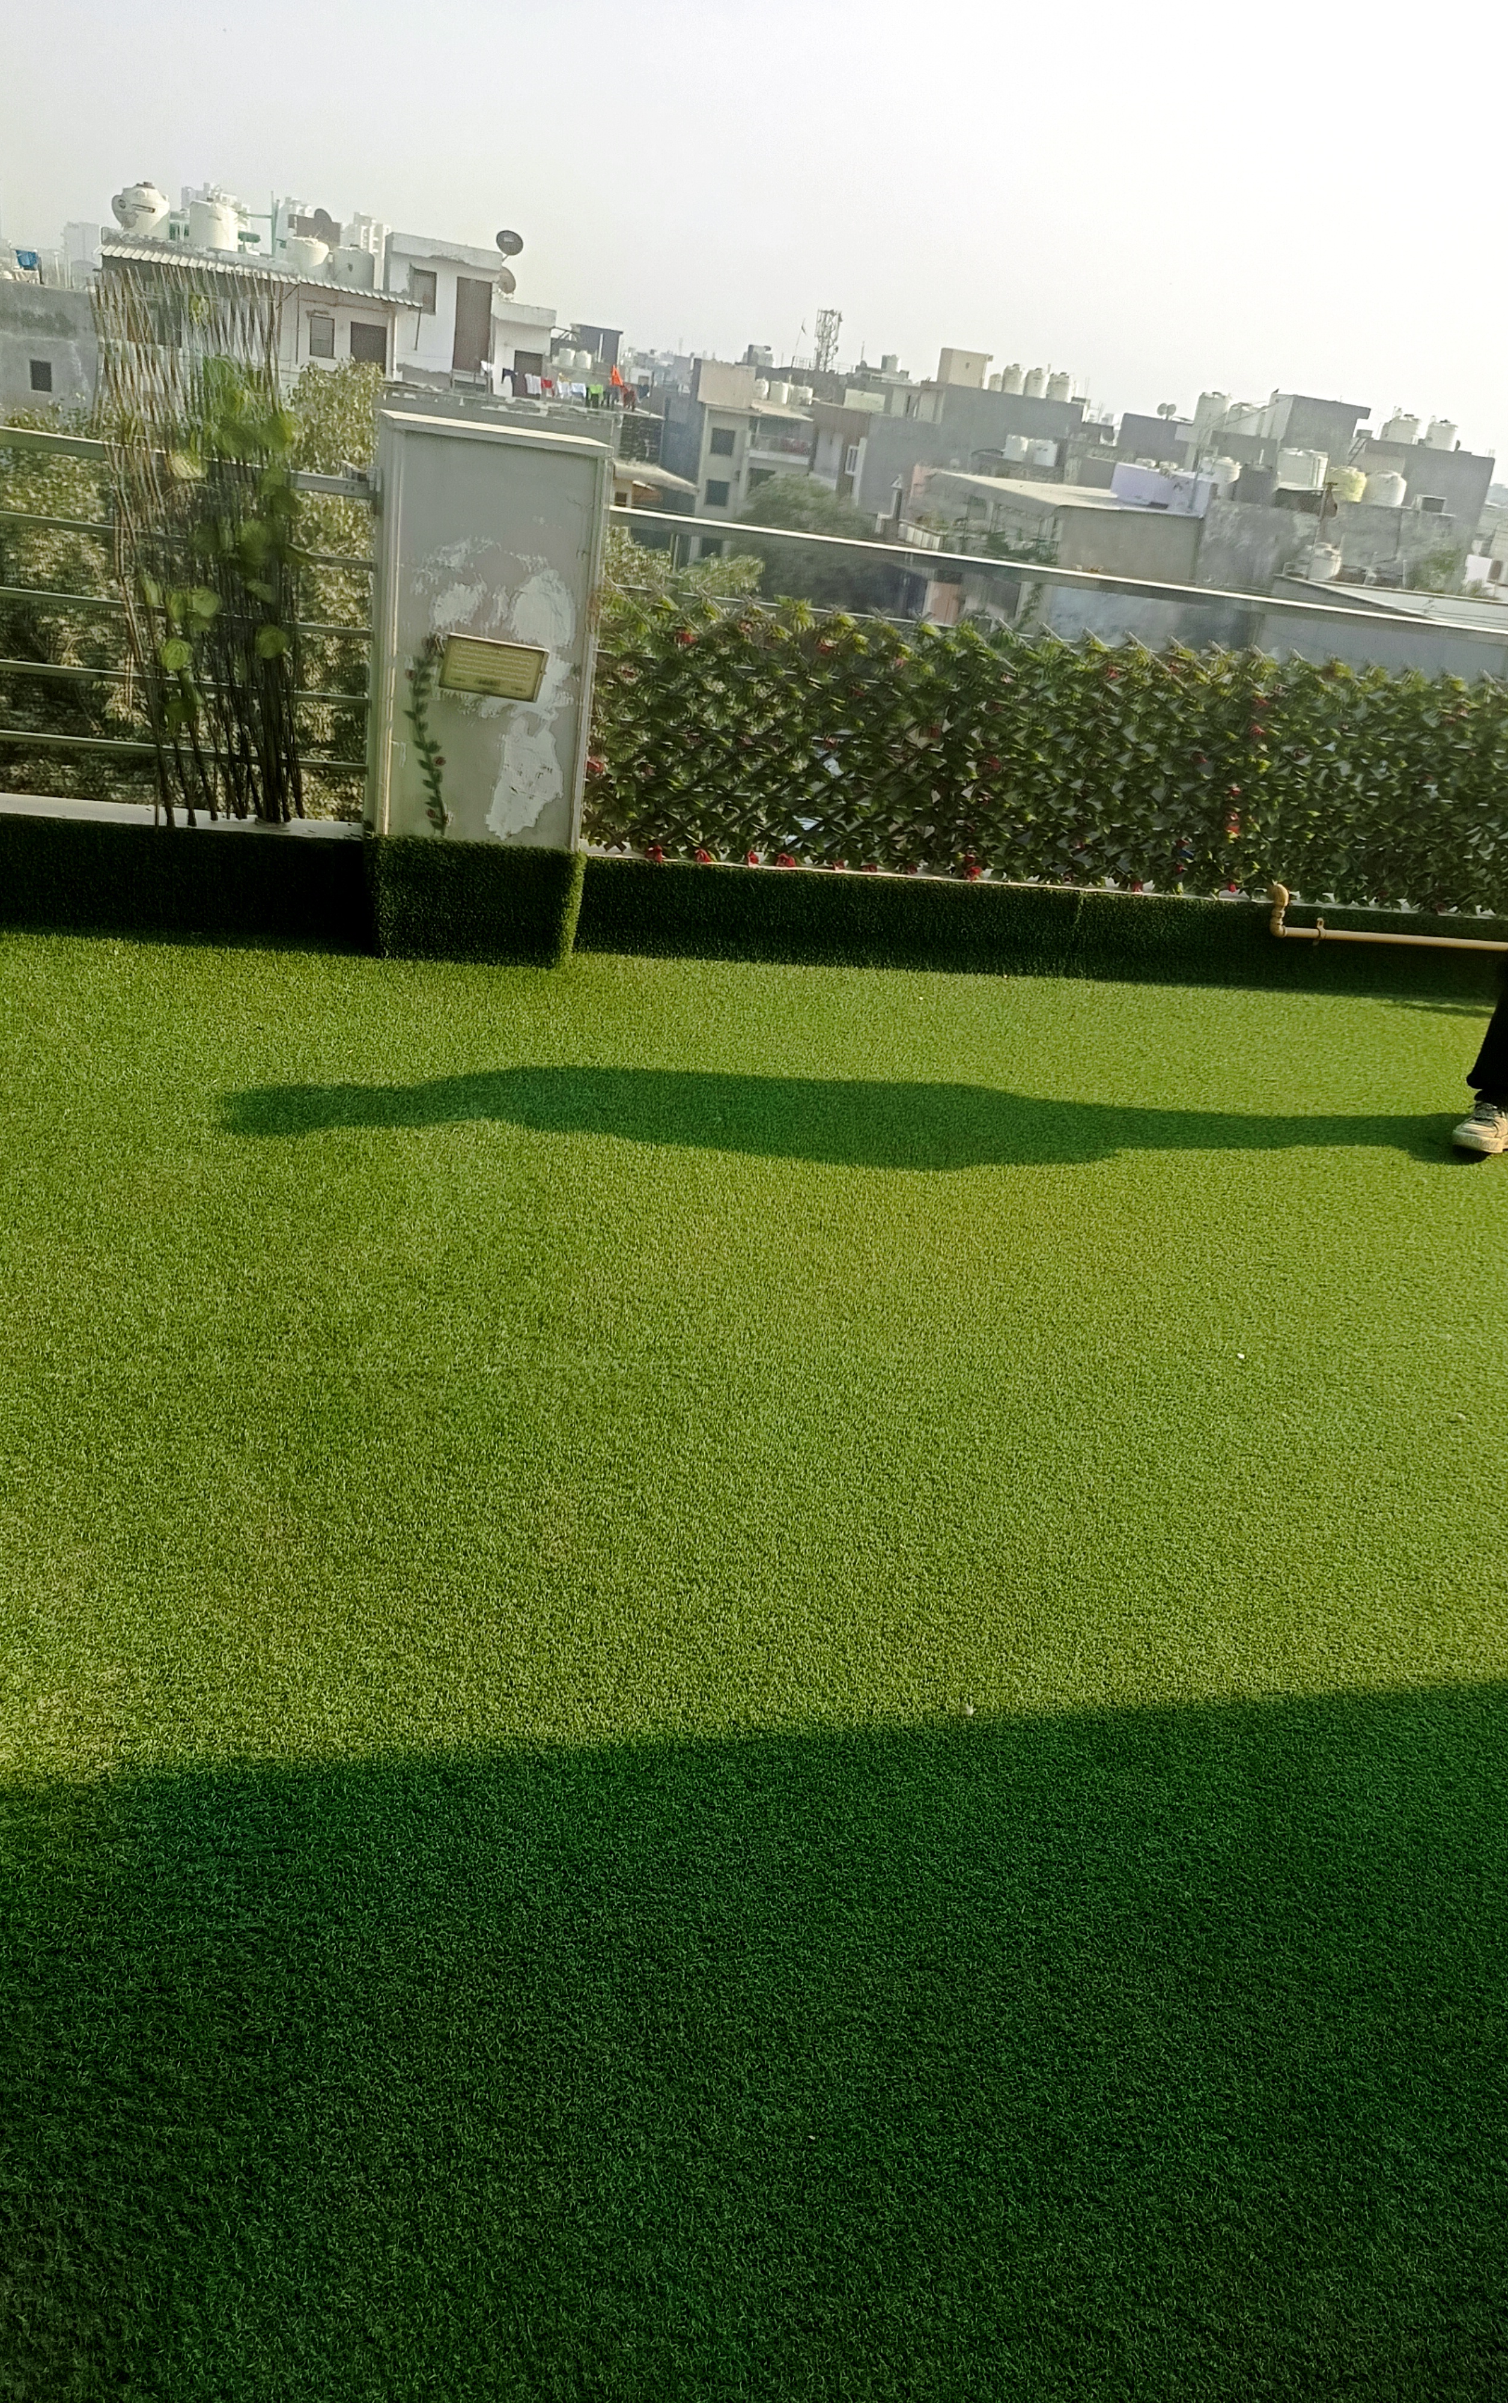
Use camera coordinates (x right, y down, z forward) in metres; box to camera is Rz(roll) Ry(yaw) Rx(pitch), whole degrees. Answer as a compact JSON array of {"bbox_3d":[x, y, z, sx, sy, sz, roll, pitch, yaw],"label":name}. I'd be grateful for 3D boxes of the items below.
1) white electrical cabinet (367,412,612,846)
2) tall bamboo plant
[{"bbox_3d":[-0.647,-1.336,3.934,0.484,0.907,0.356,1,27,-16],"label":"white electrical cabinet"},{"bbox_3d":[-1.222,-1.430,3.746,0.455,1.165,0.185,1,27,-16],"label":"tall bamboo plant"}]

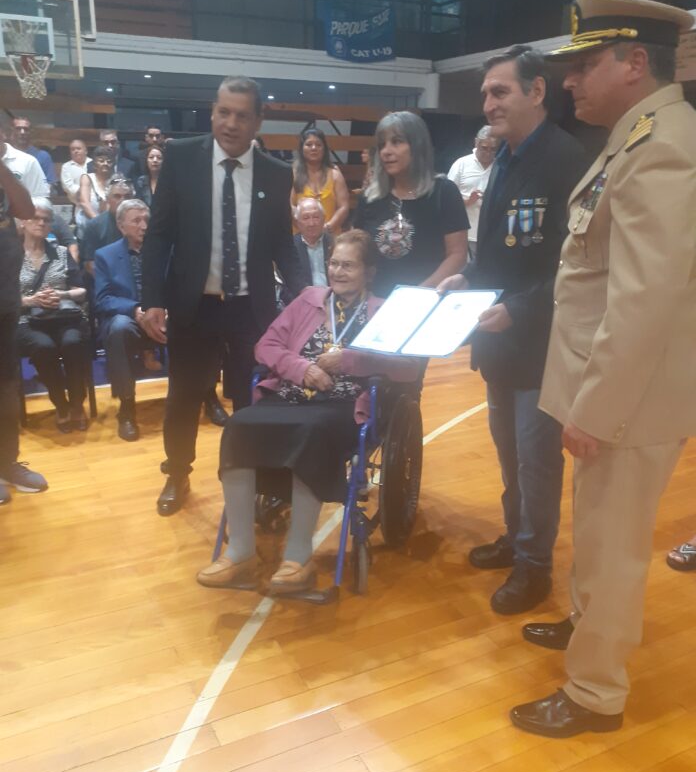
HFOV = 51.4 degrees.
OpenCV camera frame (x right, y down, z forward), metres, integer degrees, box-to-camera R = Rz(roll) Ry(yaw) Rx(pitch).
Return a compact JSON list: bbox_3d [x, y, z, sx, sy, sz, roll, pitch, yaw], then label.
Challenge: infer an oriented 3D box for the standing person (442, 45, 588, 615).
[{"bbox_3d":[0.527,-0.174,2.466,0.460,1.800,0.560,-14,23,-39],"label":"standing person"}]

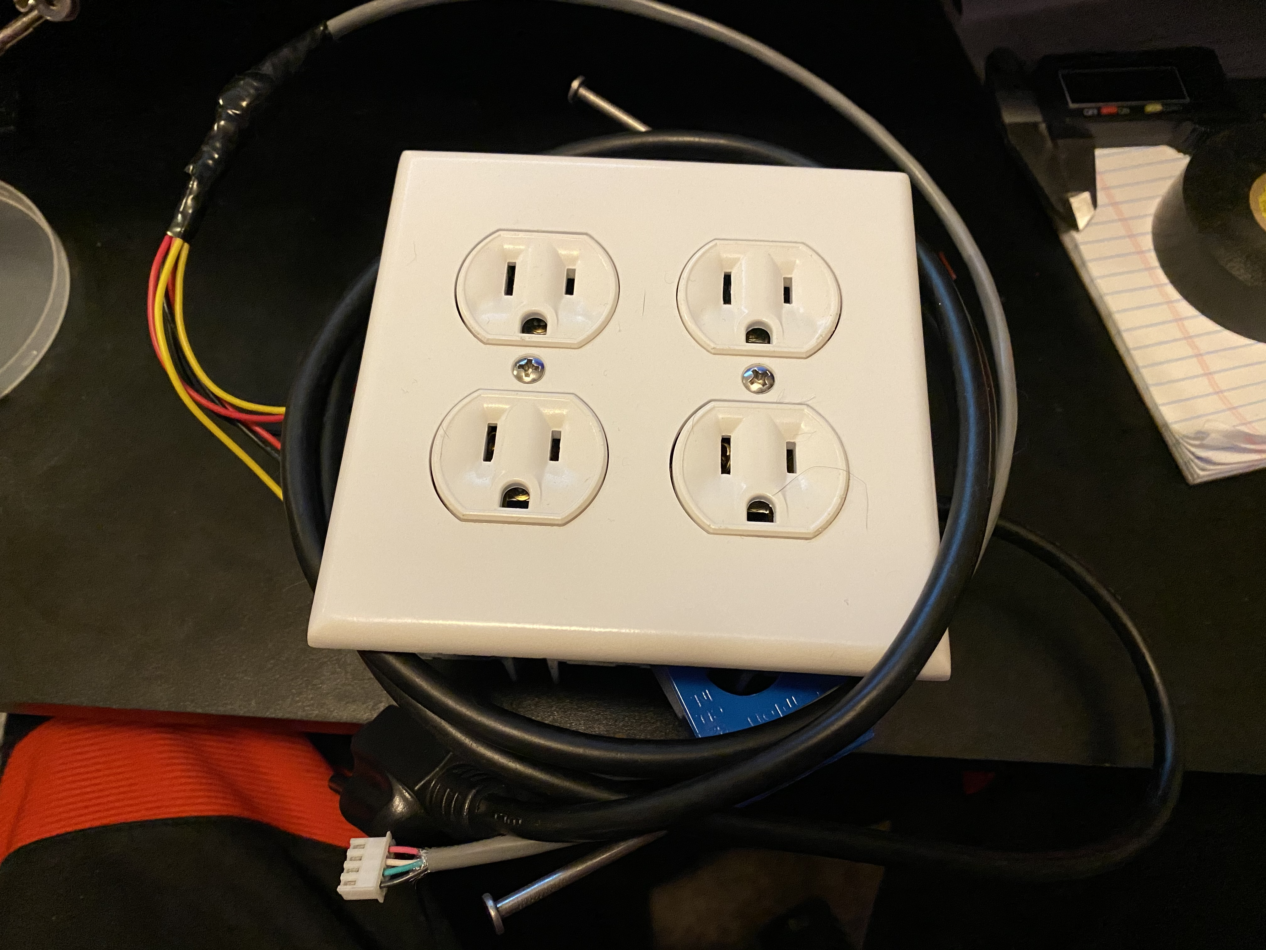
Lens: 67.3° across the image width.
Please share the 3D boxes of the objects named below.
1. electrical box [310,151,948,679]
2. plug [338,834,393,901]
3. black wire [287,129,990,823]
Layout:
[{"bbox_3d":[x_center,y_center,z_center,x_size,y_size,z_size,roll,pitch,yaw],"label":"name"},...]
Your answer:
[{"bbox_3d":[0.002,-0.017,0.197,0.116,0.024,0.114,3,67,1],"label":"electrical box"},{"bbox_3d":[-0.056,0.083,0.200,0.010,0.006,0.012,0,46,-1],"label":"plug"},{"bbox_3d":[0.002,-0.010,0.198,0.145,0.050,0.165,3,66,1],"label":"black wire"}]

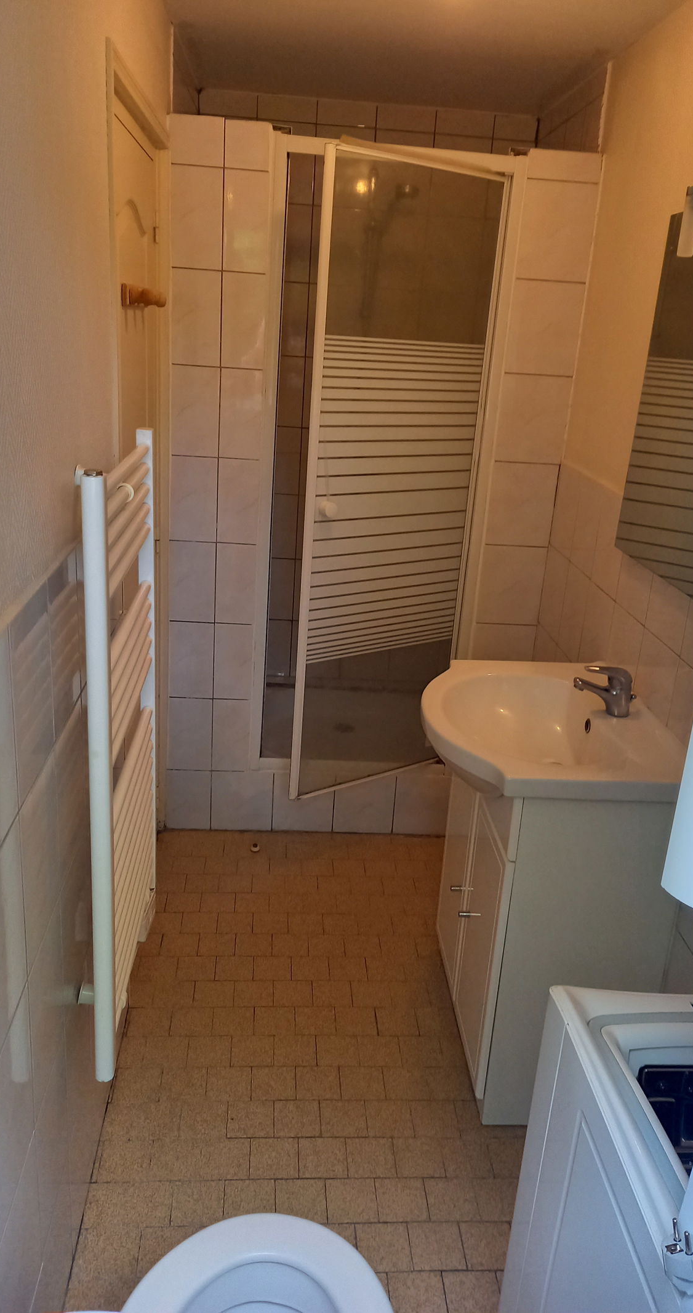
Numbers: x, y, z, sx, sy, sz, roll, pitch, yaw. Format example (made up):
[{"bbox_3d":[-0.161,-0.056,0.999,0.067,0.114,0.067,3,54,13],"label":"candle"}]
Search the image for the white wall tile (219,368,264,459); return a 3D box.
[{"bbox_3d":[-0.299,-0.694,2.720,0.126,0.250,0.010,2,20,-5],"label":"white wall tile"}]

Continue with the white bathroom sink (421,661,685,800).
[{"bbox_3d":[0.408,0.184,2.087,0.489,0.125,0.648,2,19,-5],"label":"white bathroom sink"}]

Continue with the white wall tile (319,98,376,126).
[{"bbox_3d":[0.003,-1.825,3.198,0.199,0.067,0.010,2,19,-5],"label":"white wall tile"}]

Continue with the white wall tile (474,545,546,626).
[{"bbox_3d":[0.510,-0.219,2.926,0.192,0.250,0.010,2,19,-5],"label":"white wall tile"}]

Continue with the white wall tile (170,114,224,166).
[{"bbox_3d":[-0.387,-1.347,2.480,0.137,0.115,0.010,2,20,-5],"label":"white wall tile"}]

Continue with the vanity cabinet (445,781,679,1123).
[{"bbox_3d":[0.468,0.548,2.227,0.362,0.801,0.603,2,20,-5],"label":"vanity cabinet"}]

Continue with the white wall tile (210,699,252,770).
[{"bbox_3d":[-0.369,0.254,3.040,0.116,0.250,0.010,2,19,-5],"label":"white wall tile"}]

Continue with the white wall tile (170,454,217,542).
[{"bbox_3d":[-0.444,-0.459,2.771,0.136,0.250,0.010,2,19,-5],"label":"white wall tile"}]

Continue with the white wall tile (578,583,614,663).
[{"bbox_3d":[0.662,-0.051,2.499,0.010,0.250,0.201,2,20,-5],"label":"white wall tile"}]

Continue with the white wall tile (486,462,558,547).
[{"bbox_3d":[0.534,-0.457,2.864,0.203,0.250,0.010,2,20,-5],"label":"white wall tile"}]

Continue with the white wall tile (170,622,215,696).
[{"bbox_3d":[-0.478,0.012,2.936,0.139,0.250,0.010,2,19,-5],"label":"white wall tile"}]

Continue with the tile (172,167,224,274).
[{"bbox_3d":[-0.396,-1.167,2.530,0.137,0.251,0.010,2,19,-5],"label":"tile"}]

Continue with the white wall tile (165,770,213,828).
[{"bbox_3d":[-0.515,0.467,3.103,0.145,0.216,0.010,2,19,-5],"label":"white wall tile"}]

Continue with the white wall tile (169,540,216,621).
[{"bbox_3d":[-0.462,-0.223,2.853,0.138,0.250,0.010,2,19,-5],"label":"white wall tile"}]

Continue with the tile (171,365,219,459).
[{"bbox_3d":[-0.428,-0.694,2.688,0.136,0.250,0.010,2,19,-5],"label":"tile"}]

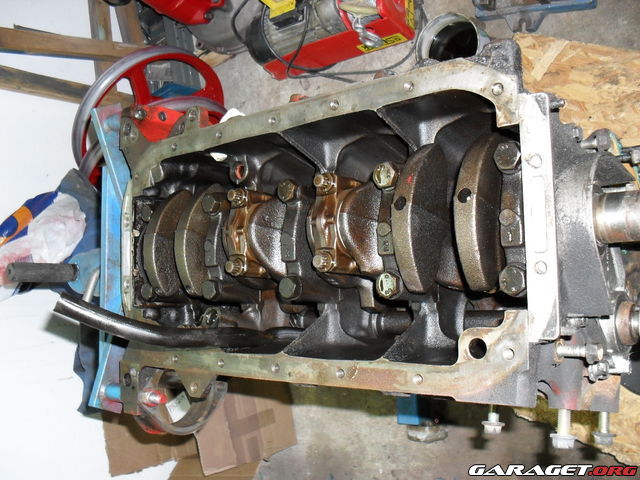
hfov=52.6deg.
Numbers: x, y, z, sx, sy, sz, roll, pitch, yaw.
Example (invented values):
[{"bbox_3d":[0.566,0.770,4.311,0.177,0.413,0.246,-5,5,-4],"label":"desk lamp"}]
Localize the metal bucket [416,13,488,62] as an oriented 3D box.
[{"bbox_3d":[0.277,-0.385,1.325,0.140,0.088,0.140,-1,89,38],"label":"metal bucket"}]

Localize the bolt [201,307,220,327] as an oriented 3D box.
[{"bbox_3d":[-0.117,0.082,0.690,0.021,0.014,0.021,-5,85,37],"label":"bolt"}]

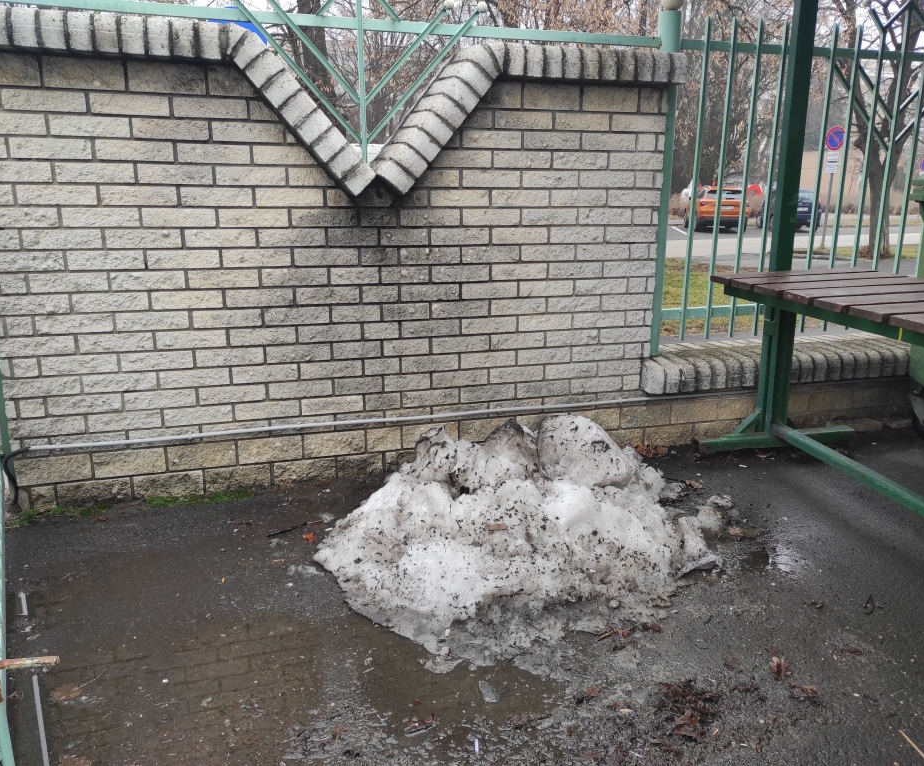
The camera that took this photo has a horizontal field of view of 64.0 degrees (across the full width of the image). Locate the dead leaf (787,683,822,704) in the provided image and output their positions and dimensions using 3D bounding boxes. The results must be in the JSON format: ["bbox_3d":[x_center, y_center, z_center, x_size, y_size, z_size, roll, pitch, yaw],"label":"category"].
[{"bbox_3d":[0.958,0.867,2.066,0.105,0.030,0.055,8,16,27],"label":"dead leaf"}]

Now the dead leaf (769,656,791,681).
[{"bbox_3d":[0.932,0.838,2.170,0.062,0.035,0.085,6,16,21],"label":"dead leaf"}]

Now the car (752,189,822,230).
[{"bbox_3d":[12.700,-6.720,28.800,1.770,1.500,4.150,3,15,11],"label":"car"}]

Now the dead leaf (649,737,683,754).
[{"bbox_3d":[0.516,0.920,1.876,0.095,0.020,0.040,7,16,24],"label":"dead leaf"}]

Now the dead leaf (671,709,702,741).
[{"bbox_3d":[0.591,0.895,1.940,0.080,0.035,0.085,4,15,15],"label":"dead leaf"}]

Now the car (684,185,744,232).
[{"bbox_3d":[9.700,-6.620,28.200,1.840,1.610,4.380,2,15,8],"label":"car"}]

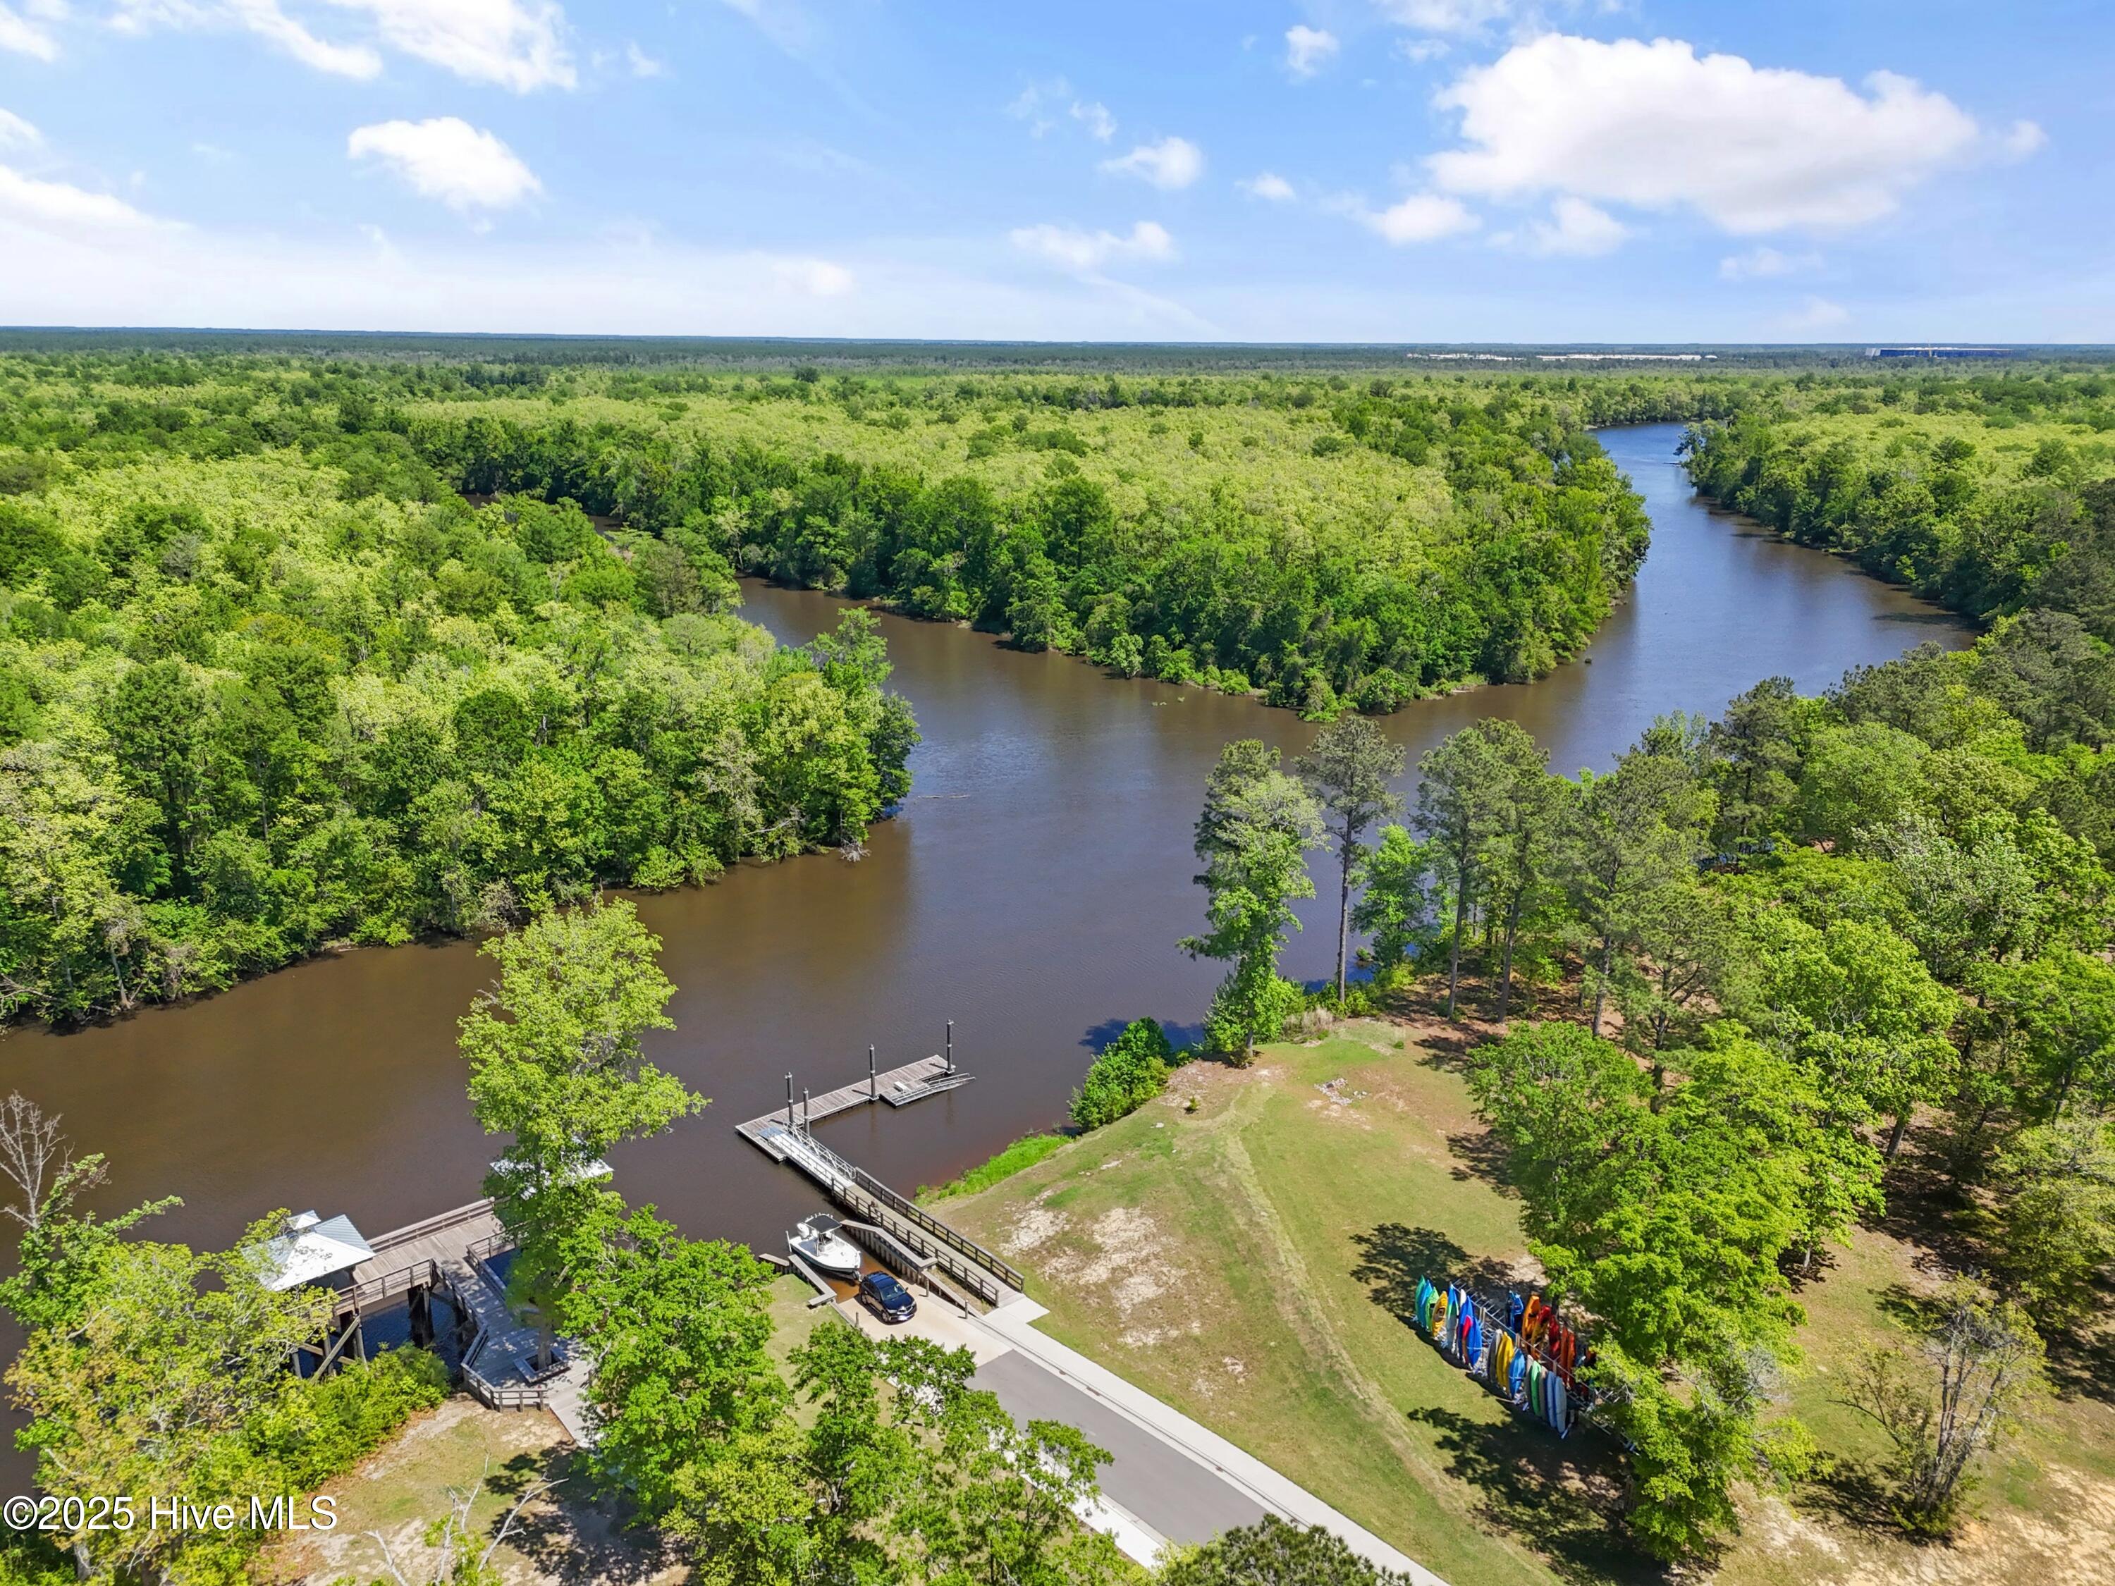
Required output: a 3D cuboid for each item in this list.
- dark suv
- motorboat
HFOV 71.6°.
[{"bbox_3d":[-11.192,33.026,96.386,1.960,1.700,4.900,-11,14,-33],"label":"dark suv"},{"bbox_3d":[-15.801,31.551,101.648,2.450,2.850,6.700,-16,21,-42],"label":"motorboat"}]

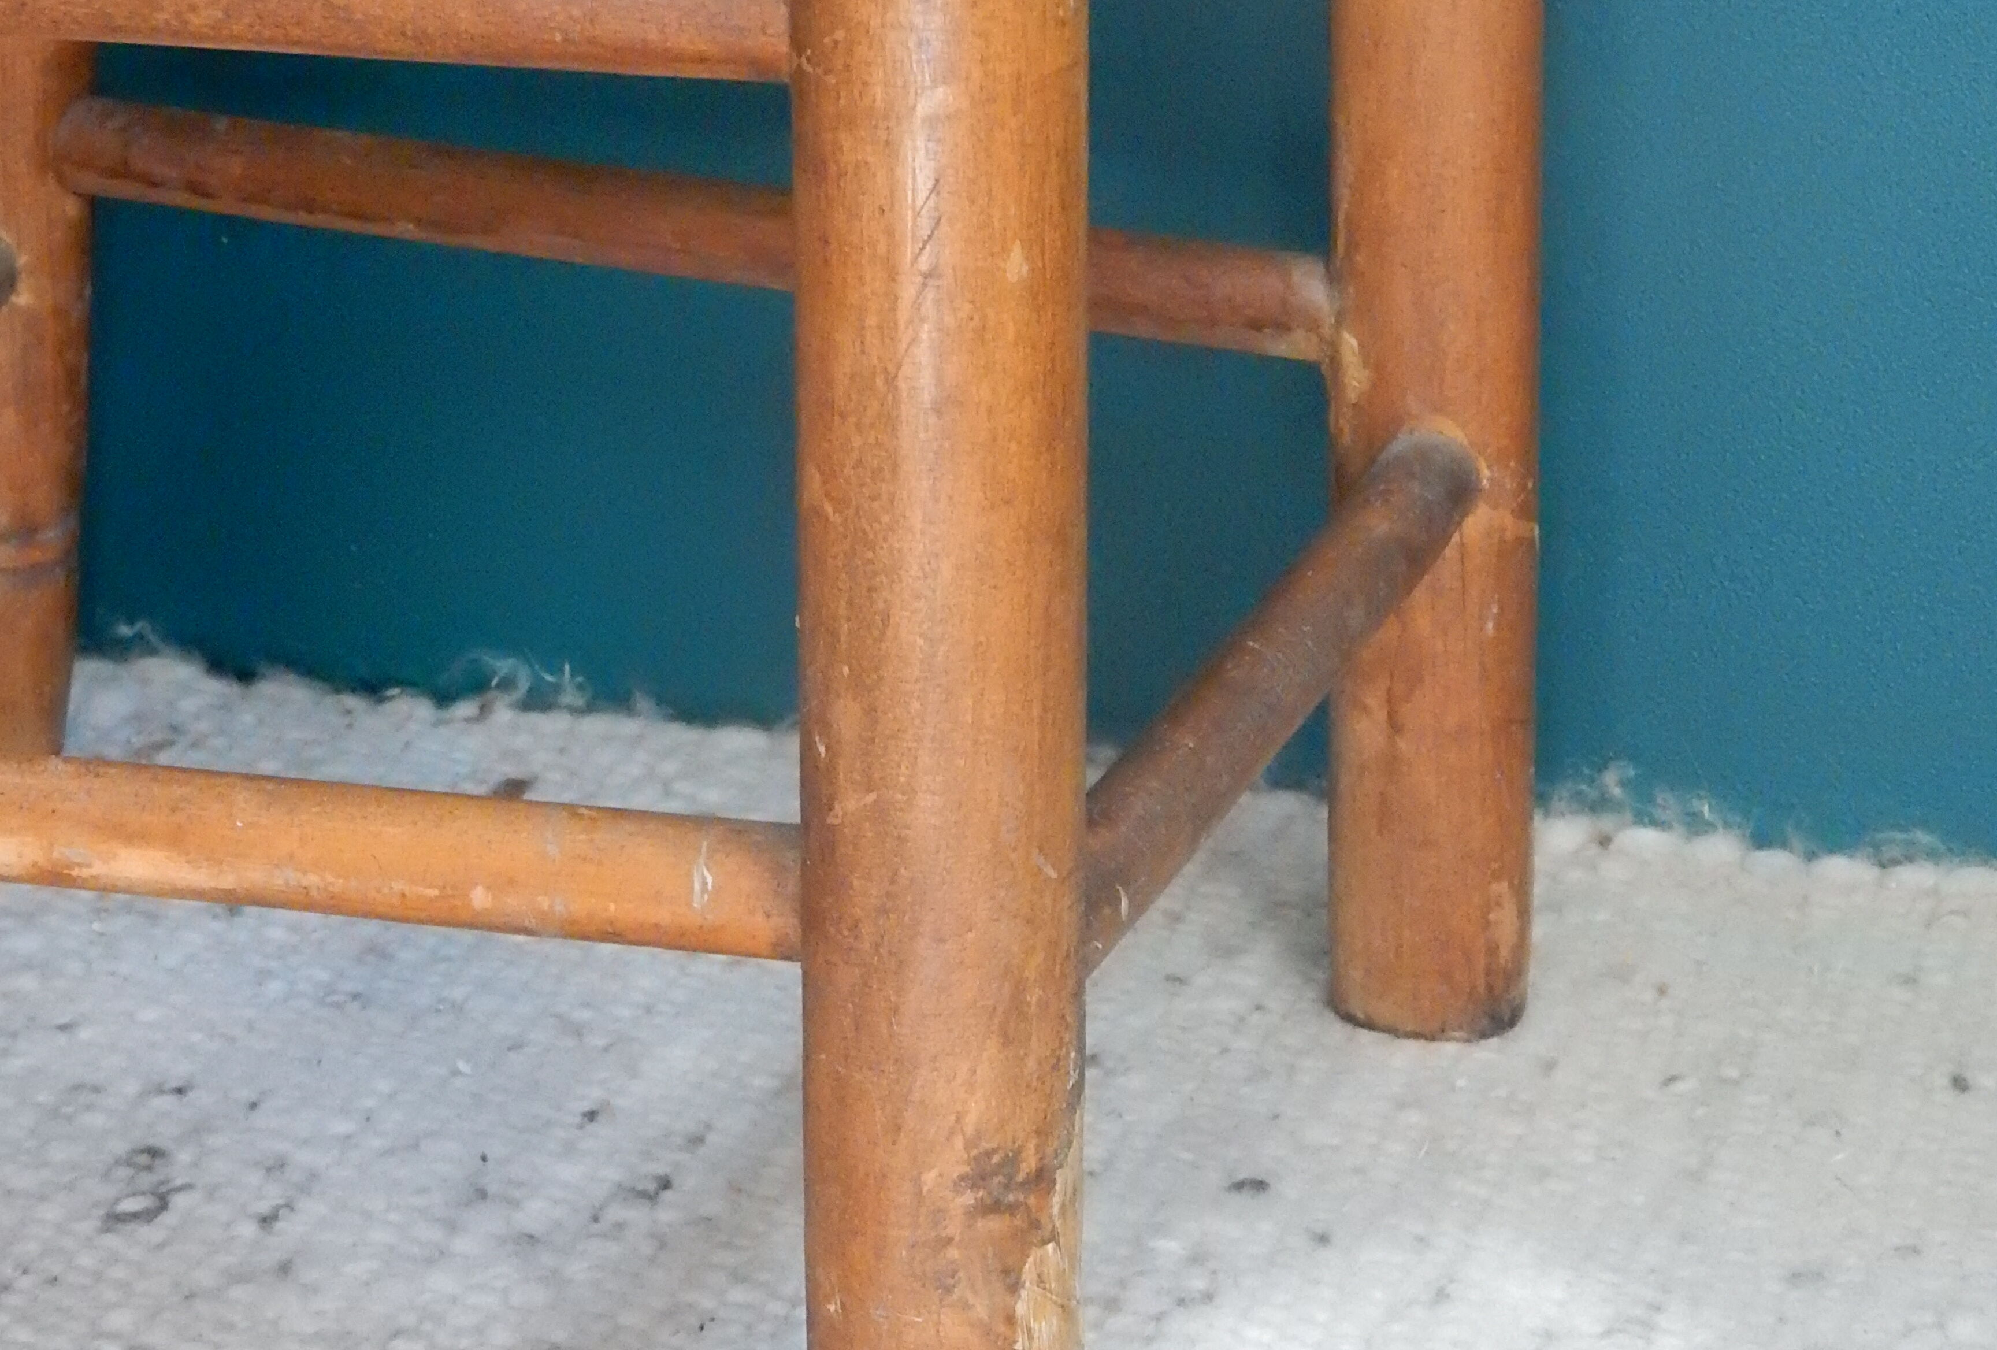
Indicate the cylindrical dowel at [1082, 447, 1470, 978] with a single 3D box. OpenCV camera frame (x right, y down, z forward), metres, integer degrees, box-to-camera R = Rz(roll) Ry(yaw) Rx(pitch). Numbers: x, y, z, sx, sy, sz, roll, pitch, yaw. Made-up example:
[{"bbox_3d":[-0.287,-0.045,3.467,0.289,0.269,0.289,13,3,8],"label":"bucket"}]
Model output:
[{"bbox_3d":[0.041,0.009,0.970,0.021,0.021,0.295,5,19,17],"label":"cylindrical dowel"}]

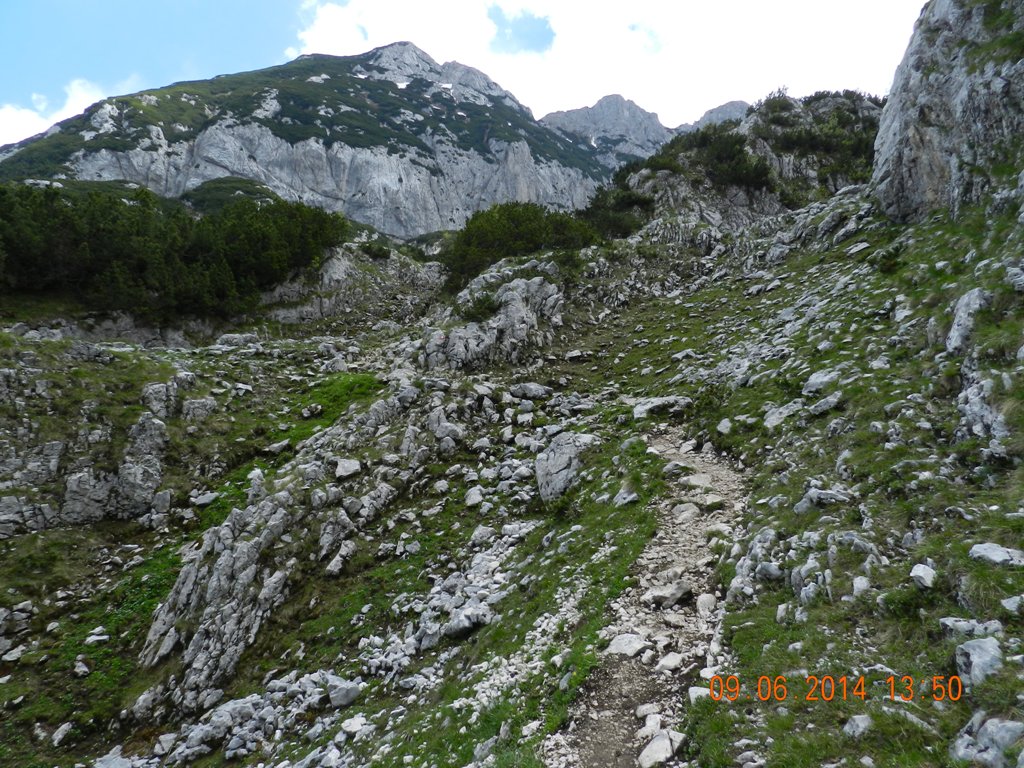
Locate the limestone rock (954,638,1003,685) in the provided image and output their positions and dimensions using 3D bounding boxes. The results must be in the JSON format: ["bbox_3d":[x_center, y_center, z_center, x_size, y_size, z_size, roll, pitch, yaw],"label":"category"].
[{"bbox_3d":[2.465,1.465,3.600,0.215,0.225,0.185,0,0,12],"label":"limestone rock"}]

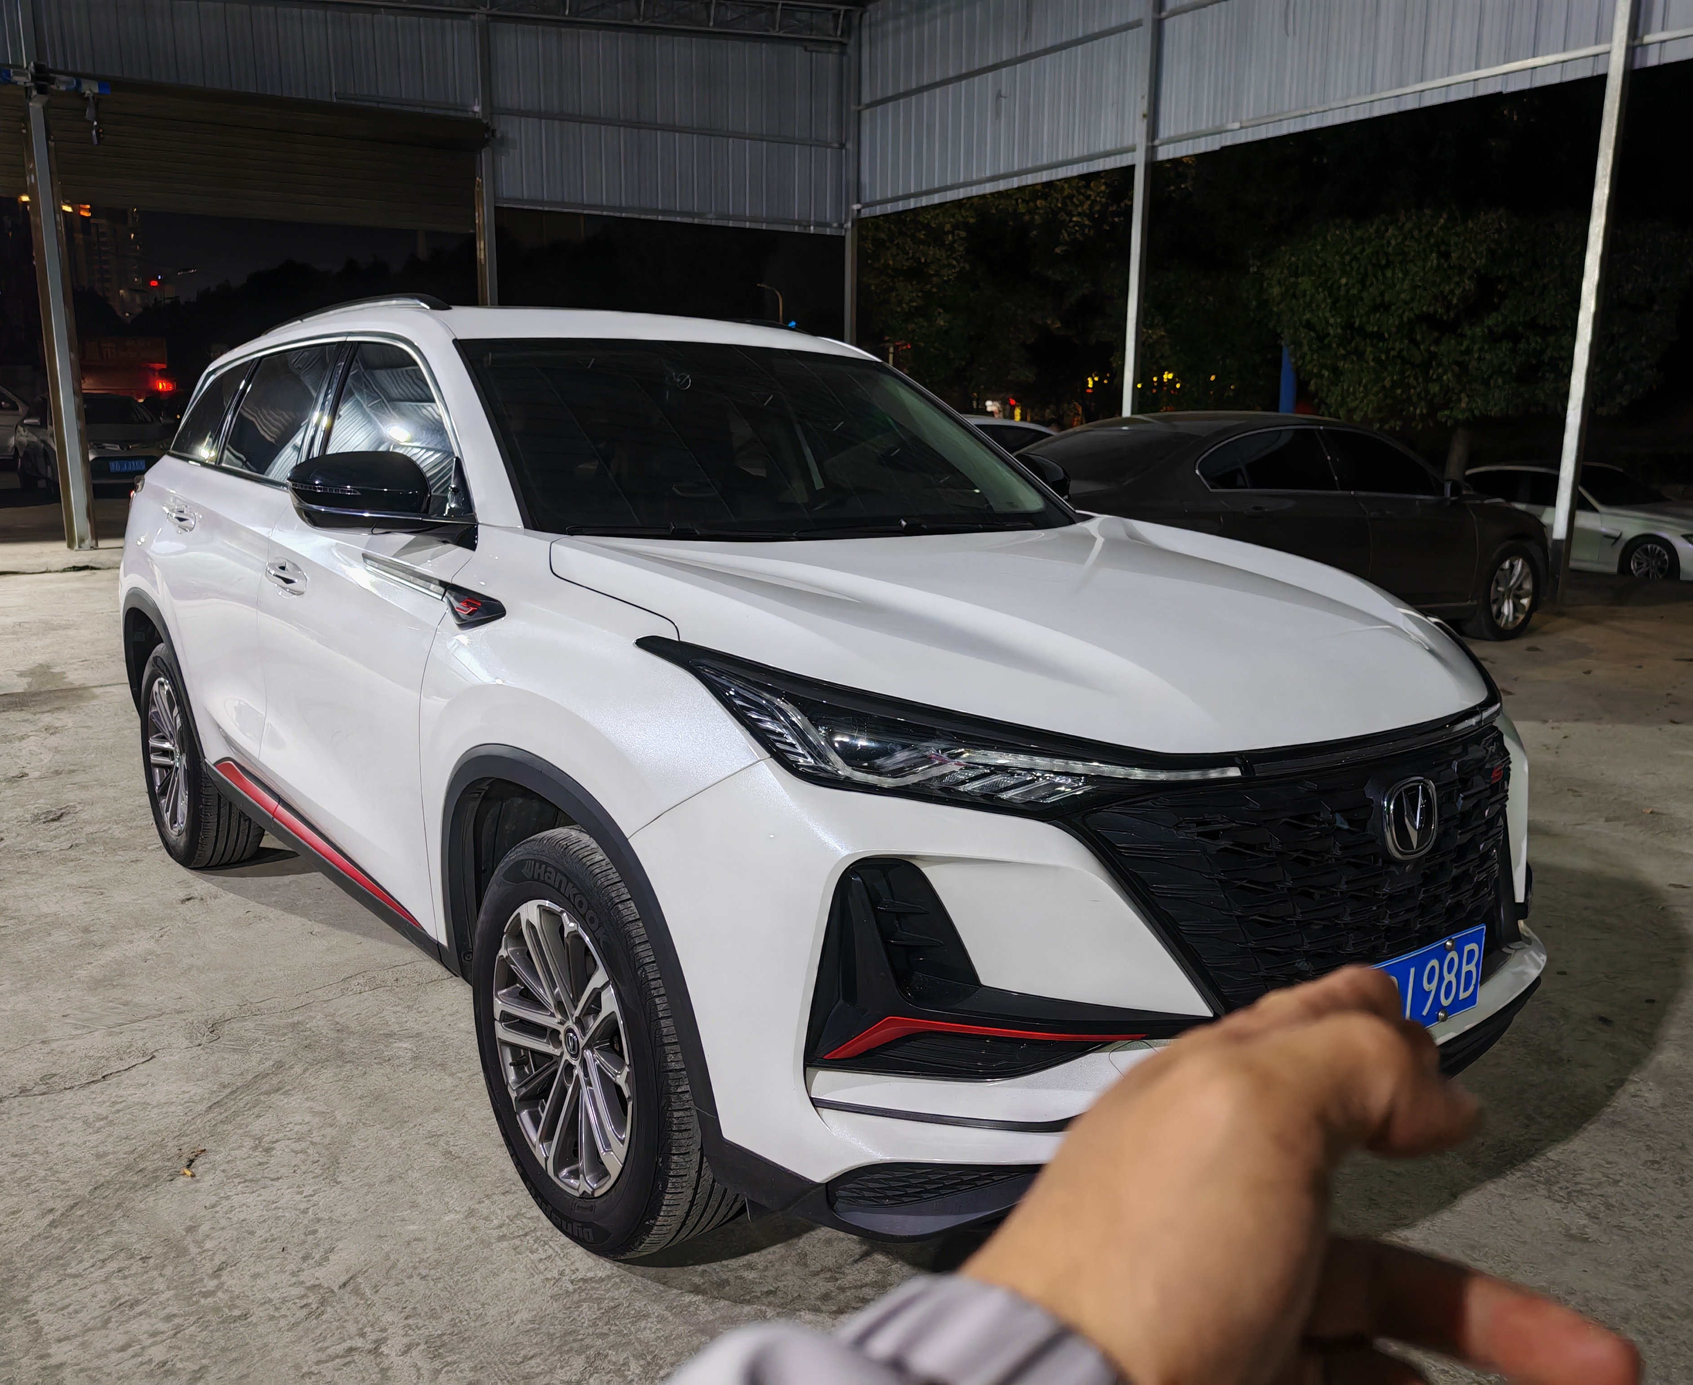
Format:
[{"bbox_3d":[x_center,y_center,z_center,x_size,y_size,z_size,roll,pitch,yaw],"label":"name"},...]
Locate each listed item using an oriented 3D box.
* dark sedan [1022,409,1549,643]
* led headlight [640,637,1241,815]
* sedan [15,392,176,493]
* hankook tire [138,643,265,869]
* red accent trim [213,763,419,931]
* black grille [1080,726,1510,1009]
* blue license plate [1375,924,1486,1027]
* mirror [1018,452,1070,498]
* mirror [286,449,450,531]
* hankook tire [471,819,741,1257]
[{"bbox_3d":[2.606,-1.023,8.792,4.950,1.480,1.870,-9,15,-38],"label":"dark sedan"},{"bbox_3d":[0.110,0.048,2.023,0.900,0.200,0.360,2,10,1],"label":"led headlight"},{"bbox_3d":[-10.694,-3.708,20.038,1.820,1.450,4.650,-7,14,-32],"label":"sedan"},{"bbox_3d":[-2.120,0.202,4.565,0.228,0.725,0.725,-7,13,-38],"label":"hankook tire"},{"bbox_3d":[-1.340,0.338,3.427,0.045,0.100,1.520,-7,13,-38],"label":"red accent trim"},{"bbox_3d":[0.807,0.293,2.172,1.200,0.460,0.200,-7,13,-38],"label":"black grille"},{"bbox_3d":[0.865,0.463,2.123,0.440,0.140,0.012,-7,13,-38],"label":"blue license plate"},{"bbox_3d":[0.604,-0.607,3.890,0.250,0.175,0.210,-7,13,-38],"label":"mirror"},{"bbox_3d":[-0.935,-0.390,2.680,0.250,0.175,0.210,-7,13,-38],"label":"mirror"},{"bbox_3d":[-0.425,0.613,2.492,0.228,0.725,0.725,-7,13,-38],"label":"hankook tire"}]

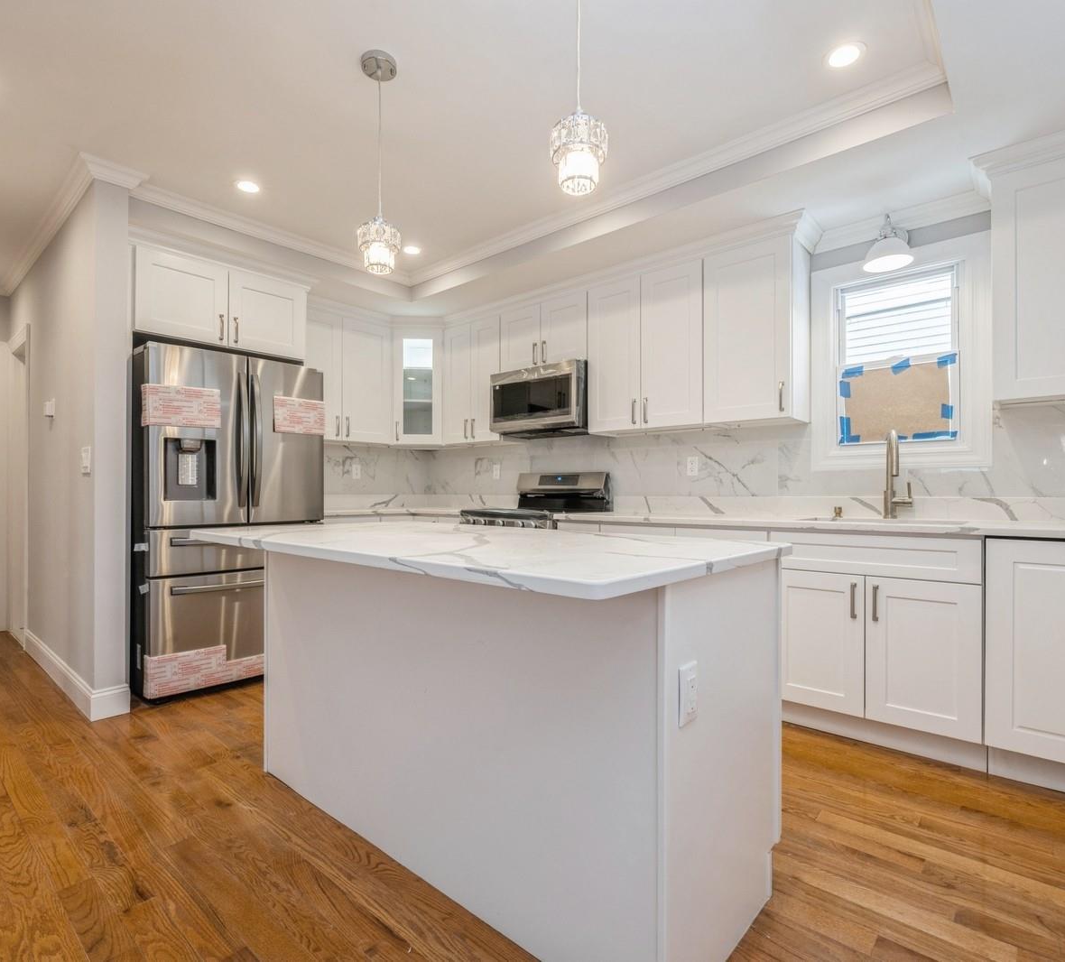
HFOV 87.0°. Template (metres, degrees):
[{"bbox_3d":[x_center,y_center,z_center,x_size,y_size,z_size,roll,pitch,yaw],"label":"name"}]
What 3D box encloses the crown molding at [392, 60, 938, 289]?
[{"bbox_3d":[0.277,-1.429,2.948,3.065,0.072,0.072,-1,-1,40],"label":"crown molding"}]

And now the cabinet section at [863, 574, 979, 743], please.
[{"bbox_3d":[1.688,0.680,2.389,0.374,0.580,0.550,0,-1,41],"label":"cabinet section"}]

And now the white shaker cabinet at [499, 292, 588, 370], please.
[{"bbox_3d":[0.166,-0.978,3.909,0.761,0.442,0.337,-1,-1,40],"label":"white shaker cabinet"}]

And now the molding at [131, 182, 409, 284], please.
[{"bbox_3d":[-1.383,-1.420,3.316,0.072,0.072,1.648,-1,-1,40],"label":"molding"}]

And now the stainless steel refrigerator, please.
[{"bbox_3d":[-1.843,0.217,3.284,0.880,1.780,0.910,0,-1,41],"label":"stainless steel refrigerator"}]

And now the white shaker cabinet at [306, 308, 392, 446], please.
[{"bbox_3d":[-1.506,-0.751,4.200,0.330,0.920,0.870,0,-1,41],"label":"white shaker cabinet"}]

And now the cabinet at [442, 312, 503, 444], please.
[{"bbox_3d":[-0.363,-0.744,4.352,0.613,0.904,0.337,-1,-1,40],"label":"cabinet"}]

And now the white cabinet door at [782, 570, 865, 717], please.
[{"bbox_3d":[1.237,0.689,2.452,0.374,0.584,0.022,-1,-1,40],"label":"white cabinet door"}]

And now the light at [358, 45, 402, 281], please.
[{"bbox_3d":[-0.536,-1.097,1.969,0.154,0.749,0.154,0,0,0],"label":"light"}]

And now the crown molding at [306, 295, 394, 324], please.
[{"bbox_3d":[-1.347,-1.247,4.093,0.075,0.090,0.800,0,-1,41],"label":"crown molding"}]

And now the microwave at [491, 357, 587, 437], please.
[{"bbox_3d":[0.127,-0.539,3.874,0.758,0.425,0.435,0,-1,41],"label":"microwave"}]

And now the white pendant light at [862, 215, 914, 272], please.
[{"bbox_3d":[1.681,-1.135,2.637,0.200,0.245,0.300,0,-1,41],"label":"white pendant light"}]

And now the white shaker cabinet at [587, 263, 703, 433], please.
[{"bbox_3d":[0.748,-0.762,3.429,0.762,0.907,0.337,0,-1,41],"label":"white shaker cabinet"}]

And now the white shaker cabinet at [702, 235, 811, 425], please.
[{"bbox_3d":[1.204,-0.759,3.035,0.459,0.904,0.337,-1,-1,40],"label":"white shaker cabinet"}]

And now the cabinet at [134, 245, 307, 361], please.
[{"bbox_3d":[-1.967,-0.994,3.435,0.610,0.445,0.915,0,-1,41],"label":"cabinet"}]

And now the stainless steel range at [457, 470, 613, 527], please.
[{"bbox_3d":[0.033,0.527,3.744,0.764,1.166,0.693,-1,-1,40],"label":"stainless steel range"}]

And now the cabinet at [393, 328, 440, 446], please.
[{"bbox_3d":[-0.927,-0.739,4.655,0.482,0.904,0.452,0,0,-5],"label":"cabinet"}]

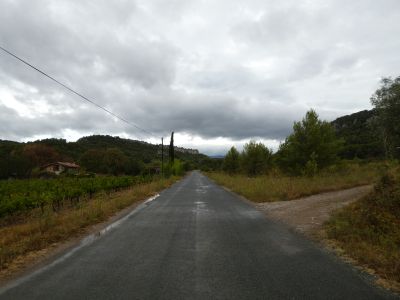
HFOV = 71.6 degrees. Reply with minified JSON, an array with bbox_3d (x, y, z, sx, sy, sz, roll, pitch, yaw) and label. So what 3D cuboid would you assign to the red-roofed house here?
[{"bbox_3d":[-51.378,6.914,101.766,9.000,4.650,11.000,0,-4,3],"label":"red-roofed house"}]

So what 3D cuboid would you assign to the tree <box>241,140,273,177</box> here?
[{"bbox_3d":[10.598,1.626,52.014,6.000,6.770,5.800,0,-4,0],"label":"tree"}]

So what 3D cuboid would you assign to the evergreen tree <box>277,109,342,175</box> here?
[{"bbox_3d":[16.659,-1.201,42.188,9.200,10.420,8.800,0,-4,0],"label":"evergreen tree"}]

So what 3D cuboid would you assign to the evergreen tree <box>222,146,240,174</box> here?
[{"bbox_3d":[6.814,2.314,59.985,4.100,6.160,4.100,0,-4,0],"label":"evergreen tree"}]

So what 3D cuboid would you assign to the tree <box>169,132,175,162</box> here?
[{"bbox_3d":[-6.795,0.686,66.115,1.500,10.510,1.500,0,-4,0],"label":"tree"}]

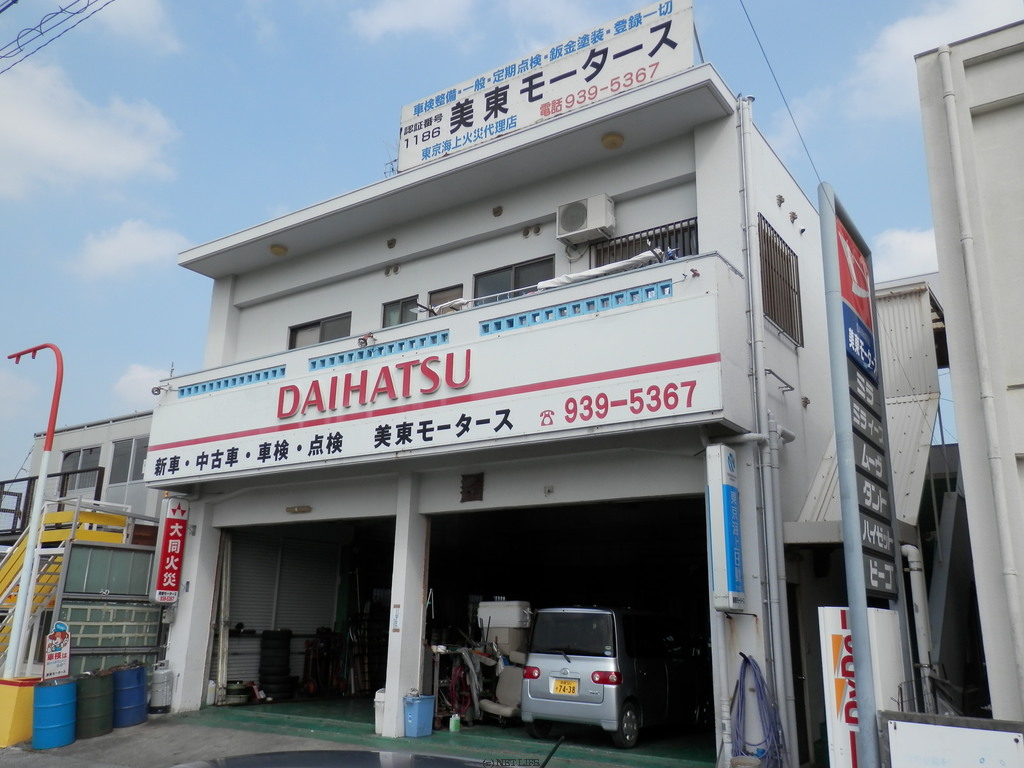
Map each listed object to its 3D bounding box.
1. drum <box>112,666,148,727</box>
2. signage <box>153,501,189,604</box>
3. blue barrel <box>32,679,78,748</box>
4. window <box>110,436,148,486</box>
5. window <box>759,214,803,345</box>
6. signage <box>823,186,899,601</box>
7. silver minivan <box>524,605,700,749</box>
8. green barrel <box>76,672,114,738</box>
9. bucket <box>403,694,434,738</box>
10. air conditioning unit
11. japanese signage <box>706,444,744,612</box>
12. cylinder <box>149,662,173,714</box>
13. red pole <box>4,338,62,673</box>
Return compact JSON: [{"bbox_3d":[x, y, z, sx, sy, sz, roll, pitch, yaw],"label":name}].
[{"bbox_3d":[-6.478,5.328,13.586,0.575,0.880,0.575,-14,-15,30],"label":"drum"},{"bbox_3d":[-6.019,2.921,14.053,0.180,1.800,0.440,-9,-18,33],"label":"signage"},{"bbox_3d":[-7.010,5.062,12.246,0.575,0.880,0.575,-14,-15,30],"label":"blue barrel"},{"bbox_3d":[-8.497,1.712,17.824,1.530,0.960,0.100,-9,-18,33],"label":"window"},{"bbox_3d":[3.800,-1.420,11.230,0.120,1.500,1.650,-9,-18,33],"label":"window"},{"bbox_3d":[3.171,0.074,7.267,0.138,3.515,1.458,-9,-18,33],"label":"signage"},{"bbox_3d":[1.690,4.190,11.730,1.475,1.735,3.395,-10,-20,34],"label":"silver minivan"},{"bbox_3d":[-6.675,5.161,12.798,0.575,0.880,0.575,-14,-15,30],"label":"green barrel"},{"bbox_3d":[-1.307,4.672,11.267,0.270,0.510,0.360,-9,-18,33],"label":"bucket"},{"bbox_3d":[1.079,-2.380,11.612,0.780,0.520,0.290,-9,-18,33],"label":"air conditioning unit"},{"bbox_3d":[2.337,1.575,8.746,0.175,1.750,0.470,-9,-19,32],"label":"japanese signage"},{"bbox_3d":[-6.089,5.311,13.851,0.335,0.845,0.335,-12,-18,31],"label":"cylinder"},{"bbox_3d":[-7.989,1.946,12.871,1.550,5.157,0.110,-9,-18,33],"label":"red pole"}]

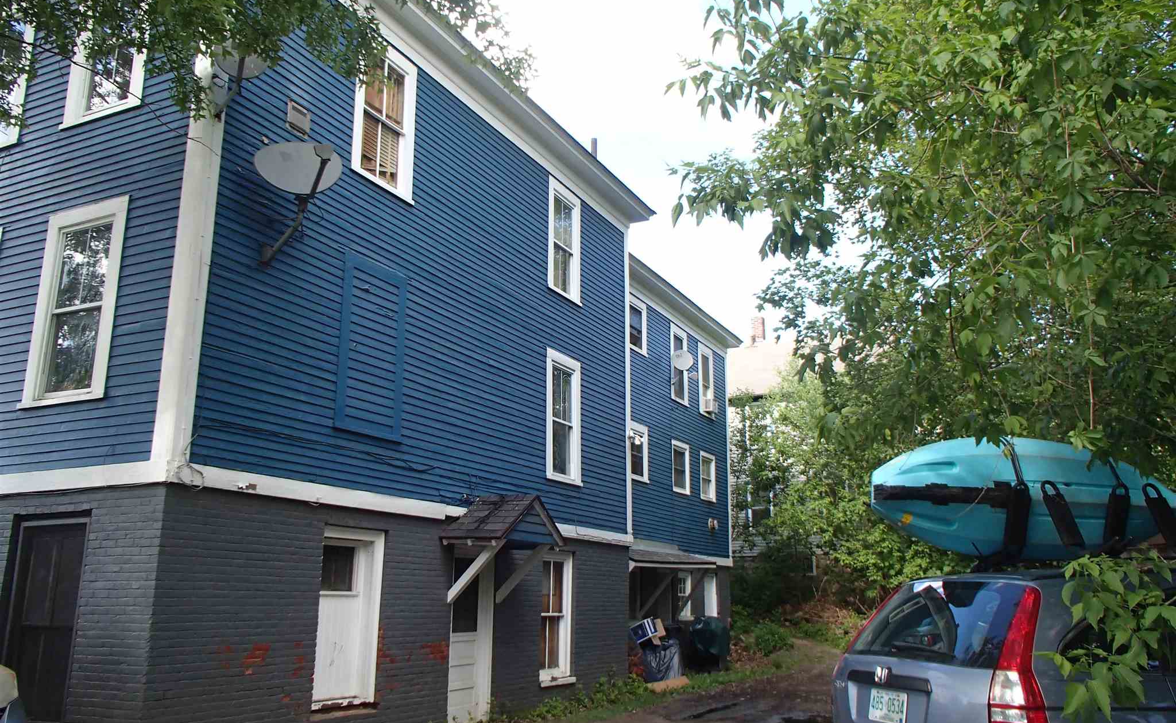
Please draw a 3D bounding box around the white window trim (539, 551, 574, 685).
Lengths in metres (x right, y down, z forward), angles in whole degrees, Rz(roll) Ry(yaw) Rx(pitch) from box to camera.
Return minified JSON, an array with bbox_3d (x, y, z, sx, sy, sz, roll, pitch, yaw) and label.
[{"bbox_3d":[-0.481,3.758,13.951,0.170,1.888,1.086,-7,-16,26],"label":"white window trim"}]

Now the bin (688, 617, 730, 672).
[{"bbox_3d":[2.394,5.690,19.093,0.700,1.070,0.700,-7,-16,26],"label":"bin"}]

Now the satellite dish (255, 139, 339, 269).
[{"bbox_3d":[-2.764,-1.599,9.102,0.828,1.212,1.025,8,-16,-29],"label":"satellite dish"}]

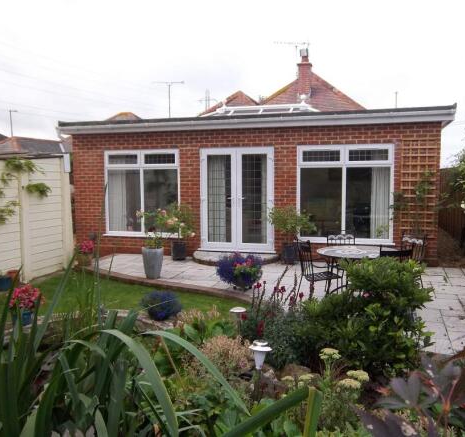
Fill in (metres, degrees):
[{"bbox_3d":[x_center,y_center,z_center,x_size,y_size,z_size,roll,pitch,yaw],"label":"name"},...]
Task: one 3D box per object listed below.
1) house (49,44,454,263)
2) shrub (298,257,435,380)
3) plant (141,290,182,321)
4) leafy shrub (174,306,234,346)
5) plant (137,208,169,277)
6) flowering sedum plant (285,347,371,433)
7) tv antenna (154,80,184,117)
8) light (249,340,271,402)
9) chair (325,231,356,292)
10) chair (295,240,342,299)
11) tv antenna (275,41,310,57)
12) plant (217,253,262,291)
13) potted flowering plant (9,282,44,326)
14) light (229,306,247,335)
[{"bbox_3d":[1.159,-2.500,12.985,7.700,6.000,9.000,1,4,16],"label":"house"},{"bbox_3d":[1.026,0.728,3.720,1.040,0.860,0.900,0,4,0],"label":"shrub"},{"bbox_3d":[-0.798,0.944,5.300,0.450,0.340,0.440,0,4,0],"label":"plant"},{"bbox_3d":[-0.263,1.054,4.600,0.580,0.420,0.520,-1,5,0],"label":"leafy shrub"},{"bbox_3d":[-1.297,0.415,7.740,0.530,1.130,0.500,-1,5,-10],"label":"plant"},{"bbox_3d":[0.562,1.031,2.850,0.500,0.480,0.450,0,4,0],"label":"flowering sedum plant"},{"bbox_3d":[-2.647,-4.942,19.500,1.250,1.550,0.350,-1,5,0],"label":"tv antenna"},{"bbox_3d":[0.184,1.009,3.100,0.145,0.420,0.145,-1,5,0],"label":"light"},{"bbox_3d":[1.349,0.589,5.680,0.420,0.880,0.500,0,4,3],"label":"chair"},{"bbox_3d":[1.060,0.710,5.700,0.510,0.880,0.470,-2,6,-19],"label":"chair"},{"bbox_3d":[2.040,-5.860,16.300,1.220,0.500,0.400,0,4,-3],"label":"tv antenna"},{"bbox_3d":[0.104,0.792,7.020,0.690,0.540,0.640,-1,5,0],"label":"plant"},{"bbox_3d":[-2.499,1.043,5.720,0.400,0.500,0.390,-3,6,-24],"label":"potted flowering plant"},{"bbox_3d":[0.052,0.954,4.050,0.145,0.350,0.145,0,4,0],"label":"light"}]

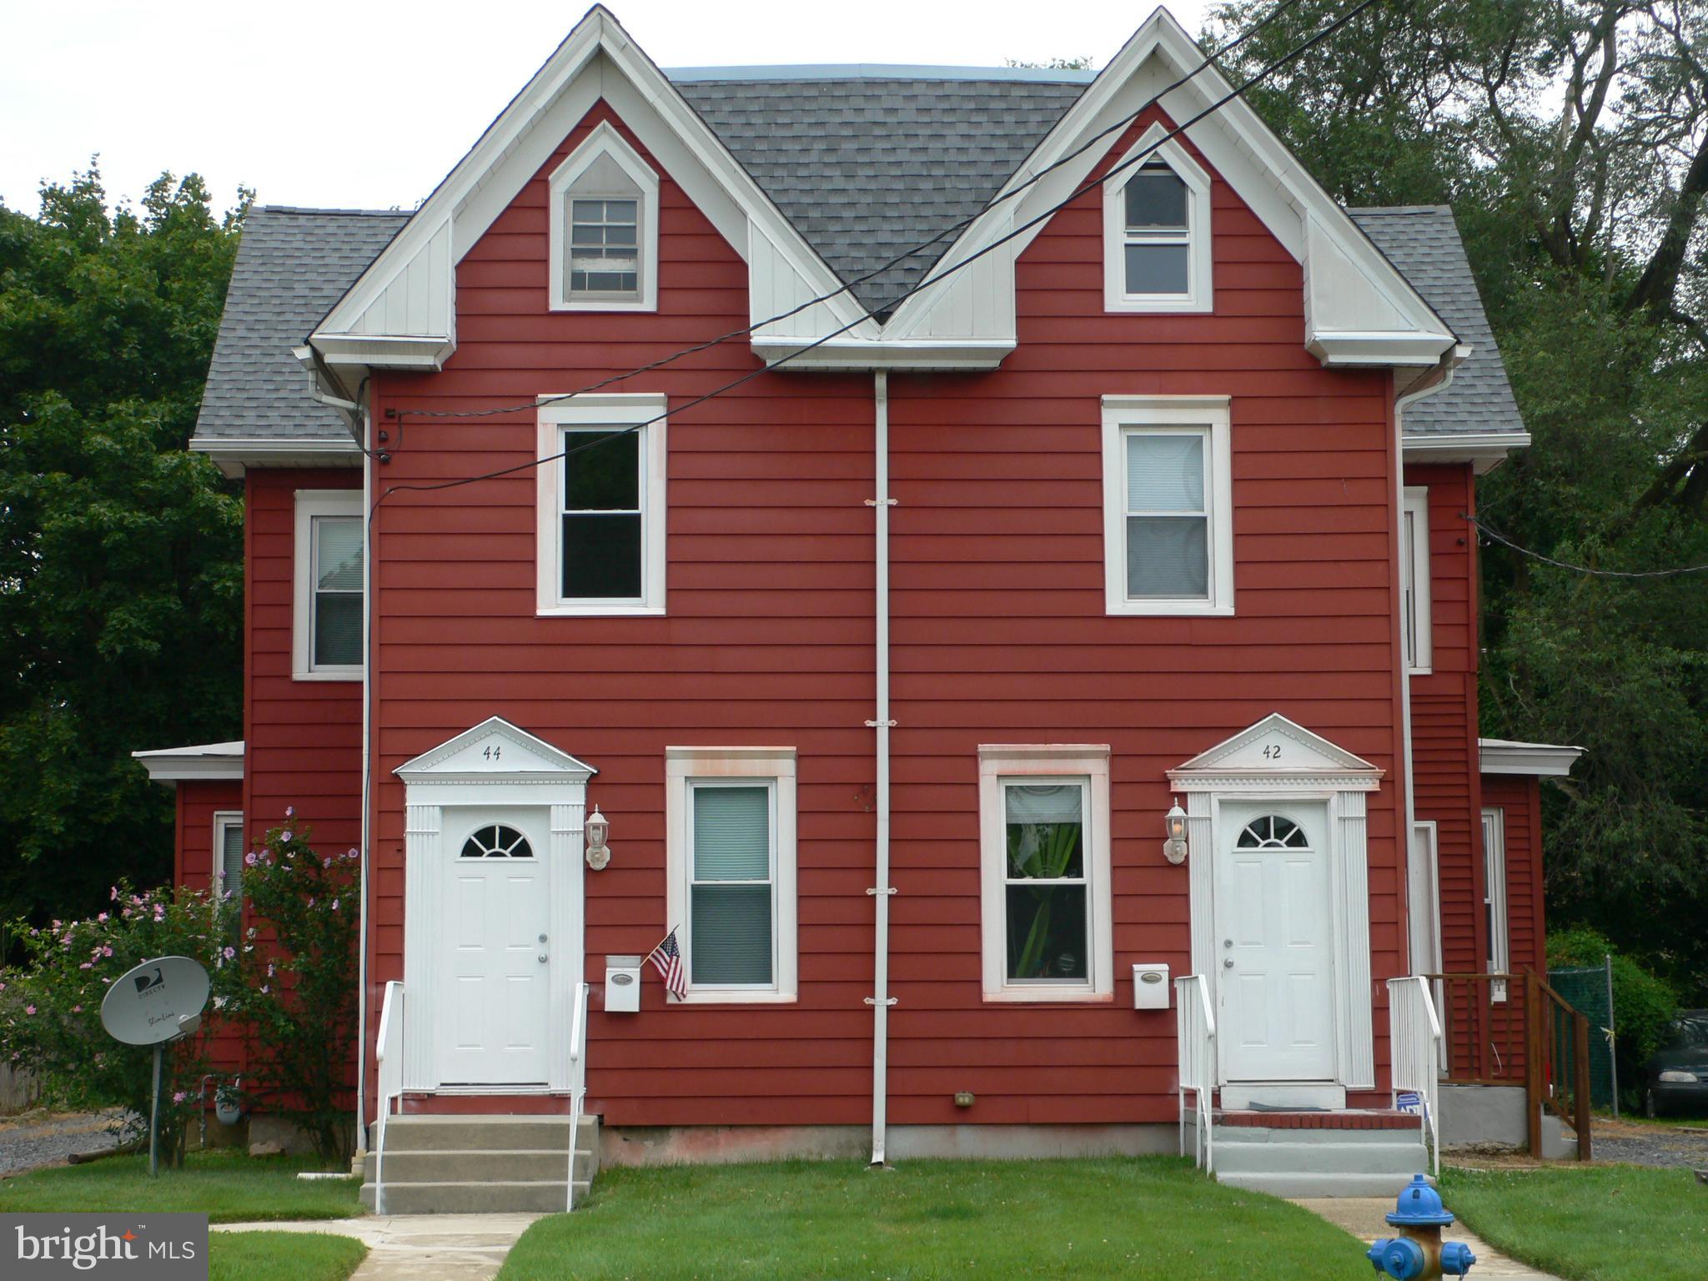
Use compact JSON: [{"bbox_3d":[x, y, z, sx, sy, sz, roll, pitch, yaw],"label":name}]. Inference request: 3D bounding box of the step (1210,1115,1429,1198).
[{"bbox_3d":[3.127,3.537,23.185,1.480,0.550,1.720,0,-7,-1],"label":"step"}]

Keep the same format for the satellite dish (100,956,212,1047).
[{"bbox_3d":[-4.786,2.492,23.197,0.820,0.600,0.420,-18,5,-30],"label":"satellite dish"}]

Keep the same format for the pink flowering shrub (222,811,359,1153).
[{"bbox_3d":[-4.183,2.594,25.110,1.020,2.580,1.100,0,-7,-1],"label":"pink flowering shrub"}]

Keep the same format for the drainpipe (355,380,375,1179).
[{"bbox_3d":[-3.555,0.961,24.351,0.085,5.560,0.085,0,-7,-1],"label":"drainpipe"}]

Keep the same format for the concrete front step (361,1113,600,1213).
[{"bbox_3d":[-2.576,3.629,23.316,1.540,0.637,1.270,0,-7,-1],"label":"concrete front step"}]

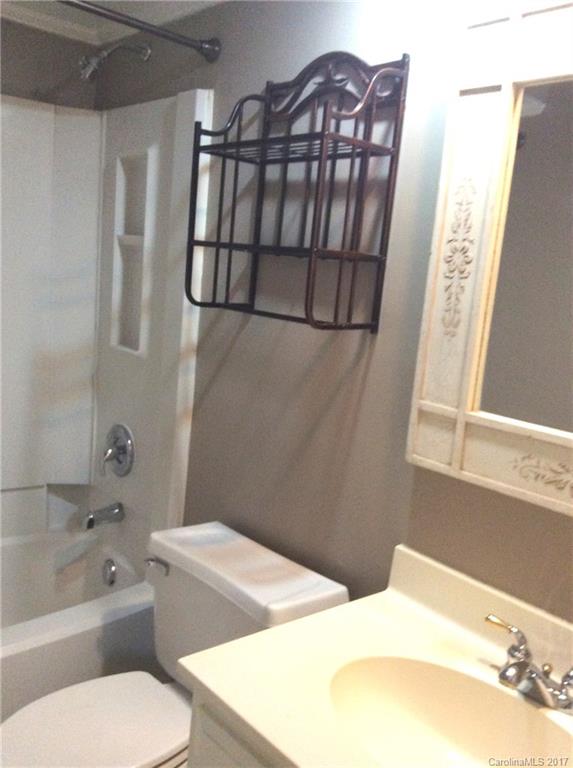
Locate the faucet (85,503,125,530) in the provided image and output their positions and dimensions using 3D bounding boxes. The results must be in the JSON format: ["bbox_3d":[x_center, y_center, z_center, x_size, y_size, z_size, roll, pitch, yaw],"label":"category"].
[{"bbox_3d":[-0.632,0.455,2.452,0.135,0.075,0.060,-4,13,-41],"label":"faucet"}]

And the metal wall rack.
[{"bbox_3d":[0.000,-0.456,1.626,0.220,0.628,0.465,-4,13,-41],"label":"metal wall rack"}]

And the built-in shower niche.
[{"bbox_3d":[-0.503,-0.433,2.374,0.050,0.652,0.225,-4,13,-41],"label":"built-in shower niche"}]

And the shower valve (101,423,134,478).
[{"bbox_3d":[-0.607,0.238,2.462,0.062,0.175,0.175,-4,13,-41],"label":"shower valve"}]

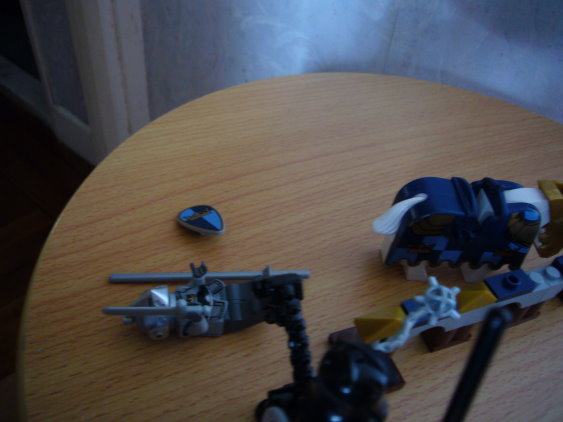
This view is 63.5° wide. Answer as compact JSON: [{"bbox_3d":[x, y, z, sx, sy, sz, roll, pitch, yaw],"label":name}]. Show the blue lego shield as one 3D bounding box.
[{"bbox_3d":[-0.029,0.005,0.180,0.018,0.006,0.015,32,49,16],"label":"blue lego shield"}]

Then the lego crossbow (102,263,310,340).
[{"bbox_3d":[-0.025,0.027,0.151,0.066,0.015,0.027,1,45,-8],"label":"lego crossbow"}]

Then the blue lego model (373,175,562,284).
[{"bbox_3d":[0.072,0.007,0.168,0.079,0.042,0.019,2,45,-7],"label":"blue lego model"}]

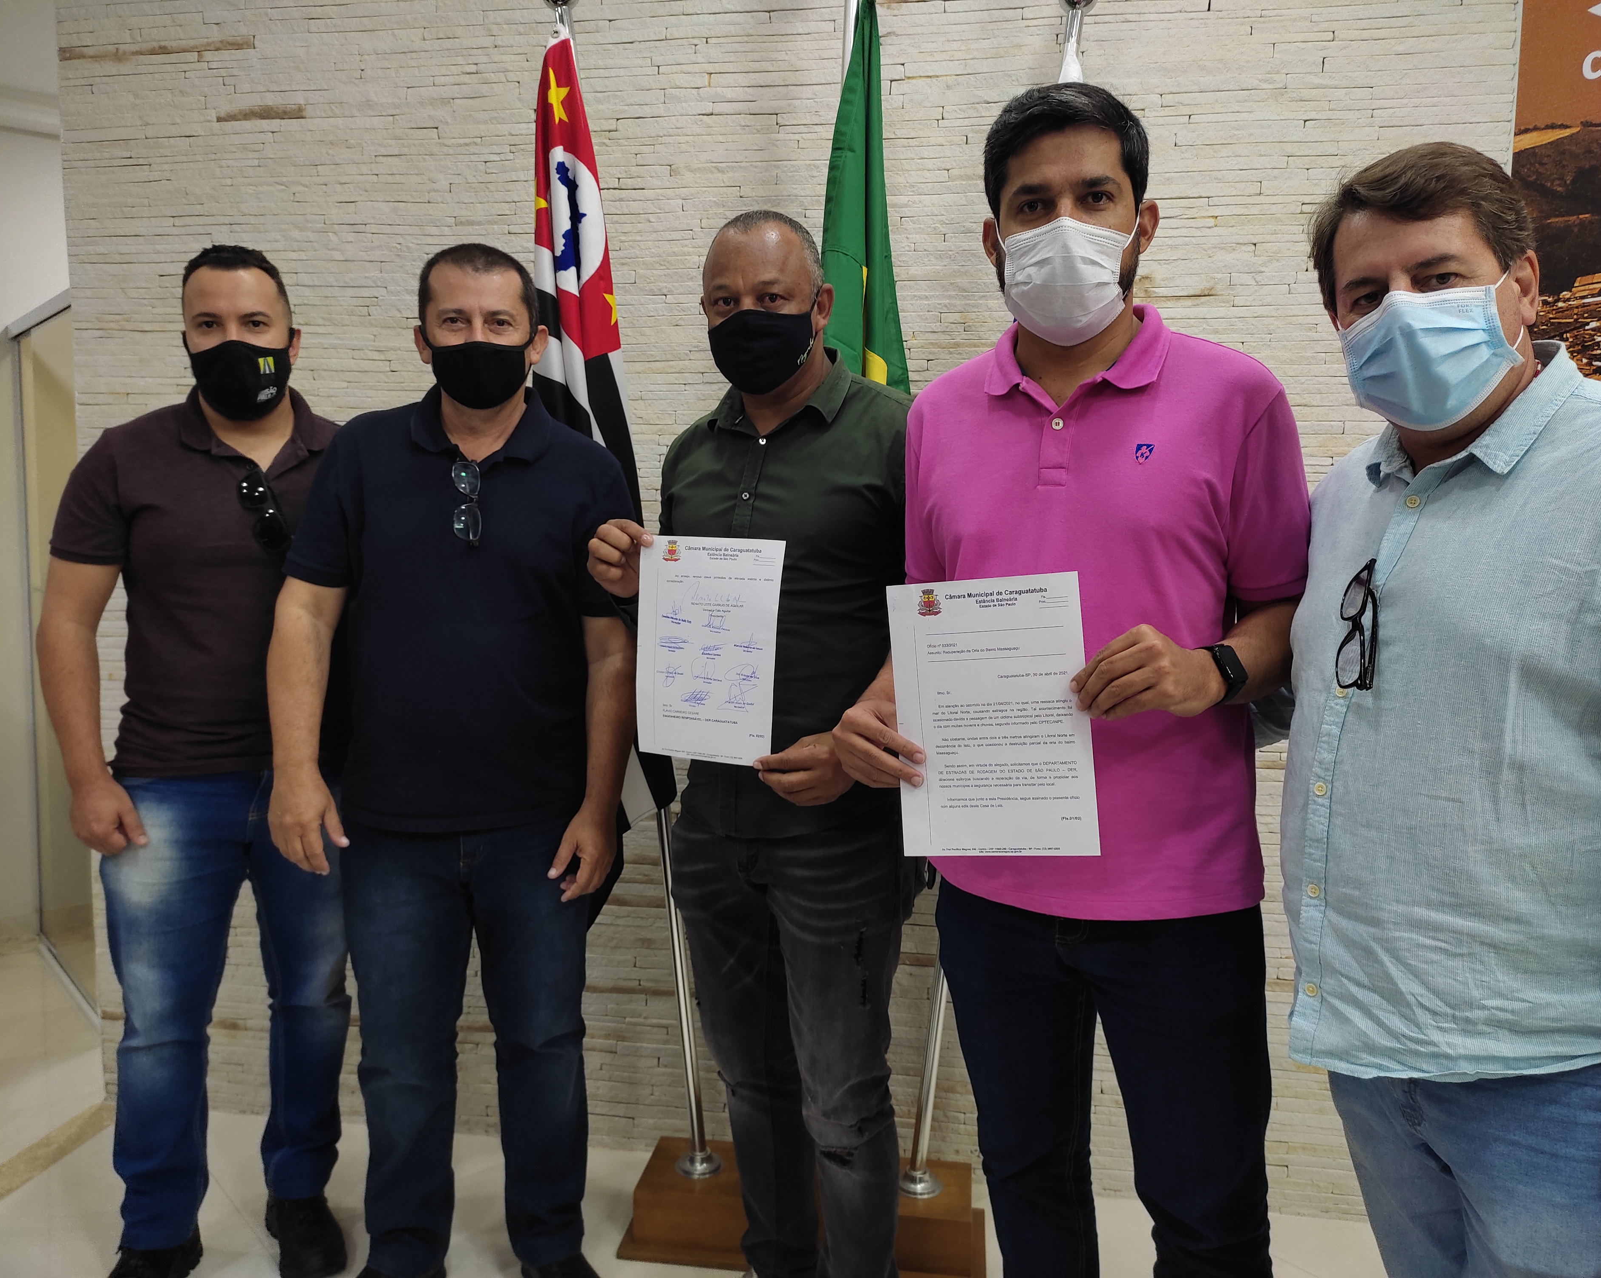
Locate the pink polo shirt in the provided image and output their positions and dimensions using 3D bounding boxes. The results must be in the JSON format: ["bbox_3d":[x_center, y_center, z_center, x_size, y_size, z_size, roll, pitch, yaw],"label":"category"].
[{"bbox_3d":[0.371,-0.039,1.540,0.490,0.715,0.320,3,6,25],"label":"pink polo shirt"}]

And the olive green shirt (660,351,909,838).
[{"bbox_3d":[-0.022,-0.065,1.870,0.480,0.720,0.340,3,6,20],"label":"olive green shirt"}]

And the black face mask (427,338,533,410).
[{"bbox_3d":[-0.460,-0.381,1.840,0.150,0.105,0.110,-1,6,-14],"label":"black face mask"}]

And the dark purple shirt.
[{"bbox_3d":[-0.957,-0.096,2.080,0.500,0.640,0.290,-2,6,-26],"label":"dark purple shirt"}]

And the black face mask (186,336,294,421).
[{"bbox_3d":[-0.863,-0.401,1.970,0.150,0.125,0.120,-1,6,-17],"label":"black face mask"}]

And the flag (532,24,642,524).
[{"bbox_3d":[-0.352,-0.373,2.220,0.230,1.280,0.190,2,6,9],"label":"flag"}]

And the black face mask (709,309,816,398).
[{"bbox_3d":[-0.053,-0.403,1.790,0.140,0.120,0.110,2,6,17],"label":"black face mask"}]

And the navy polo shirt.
[{"bbox_3d":[-0.520,-0.046,1.950,0.520,0.680,0.300,-1,6,-13],"label":"navy polo shirt"}]

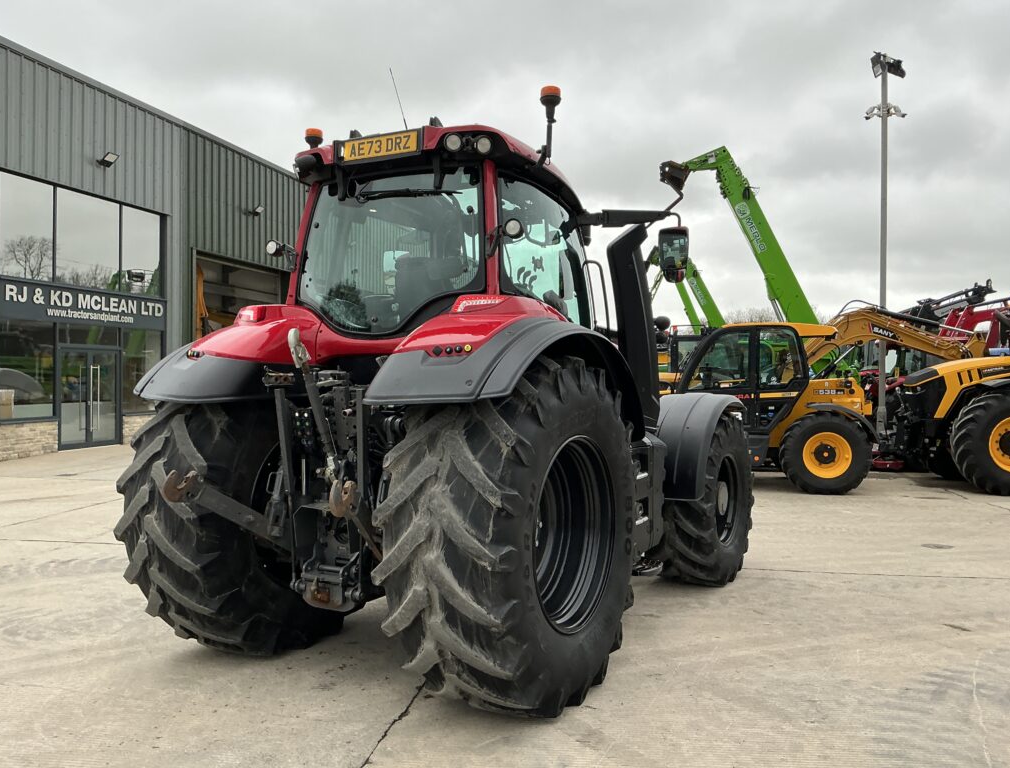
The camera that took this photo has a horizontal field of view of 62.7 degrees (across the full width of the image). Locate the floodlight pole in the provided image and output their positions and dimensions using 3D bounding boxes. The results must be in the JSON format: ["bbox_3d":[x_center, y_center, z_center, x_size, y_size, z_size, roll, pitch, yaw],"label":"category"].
[{"bbox_3d":[7.514,-2.371,16.431,0.160,7.880,0.160,0,1,0],"label":"floodlight pole"}]

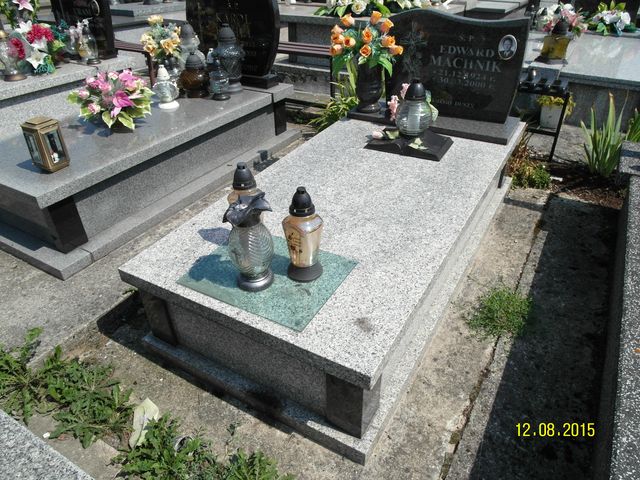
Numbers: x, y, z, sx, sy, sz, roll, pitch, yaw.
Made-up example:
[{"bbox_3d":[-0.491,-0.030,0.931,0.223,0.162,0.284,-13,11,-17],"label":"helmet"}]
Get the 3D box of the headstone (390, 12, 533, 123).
[{"bbox_3d":[0.740,-0.992,2.510,0.733,0.559,0.084,17,38,27],"label":"headstone"}]

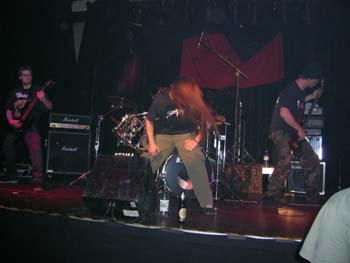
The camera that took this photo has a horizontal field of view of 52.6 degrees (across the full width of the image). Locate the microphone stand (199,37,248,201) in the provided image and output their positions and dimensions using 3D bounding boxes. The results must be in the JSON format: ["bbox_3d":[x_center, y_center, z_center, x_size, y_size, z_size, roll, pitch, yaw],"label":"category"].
[{"bbox_3d":[0.651,-0.168,4.750,0.660,2.140,0.520,3,-1,0],"label":"microphone stand"}]

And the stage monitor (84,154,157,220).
[{"bbox_3d":[-0.551,0.542,3.580,0.560,0.560,0.620,2,-1,11],"label":"stage monitor"}]

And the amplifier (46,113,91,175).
[{"bbox_3d":[-1.981,0.223,6.650,0.740,1.100,0.370,3,-1,-4],"label":"amplifier"}]

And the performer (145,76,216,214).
[{"bbox_3d":[0.059,0.139,3.800,0.740,1.430,0.650,3,-1,-4],"label":"performer"}]

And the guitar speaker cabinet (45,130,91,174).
[{"bbox_3d":[-1.981,0.383,6.650,0.740,0.780,0.370,3,-1,-4],"label":"guitar speaker cabinet"}]

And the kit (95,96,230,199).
[{"bbox_3d":[-0.194,0.194,5.500,1.980,1.380,1.500,3,-1,-2],"label":"kit"}]

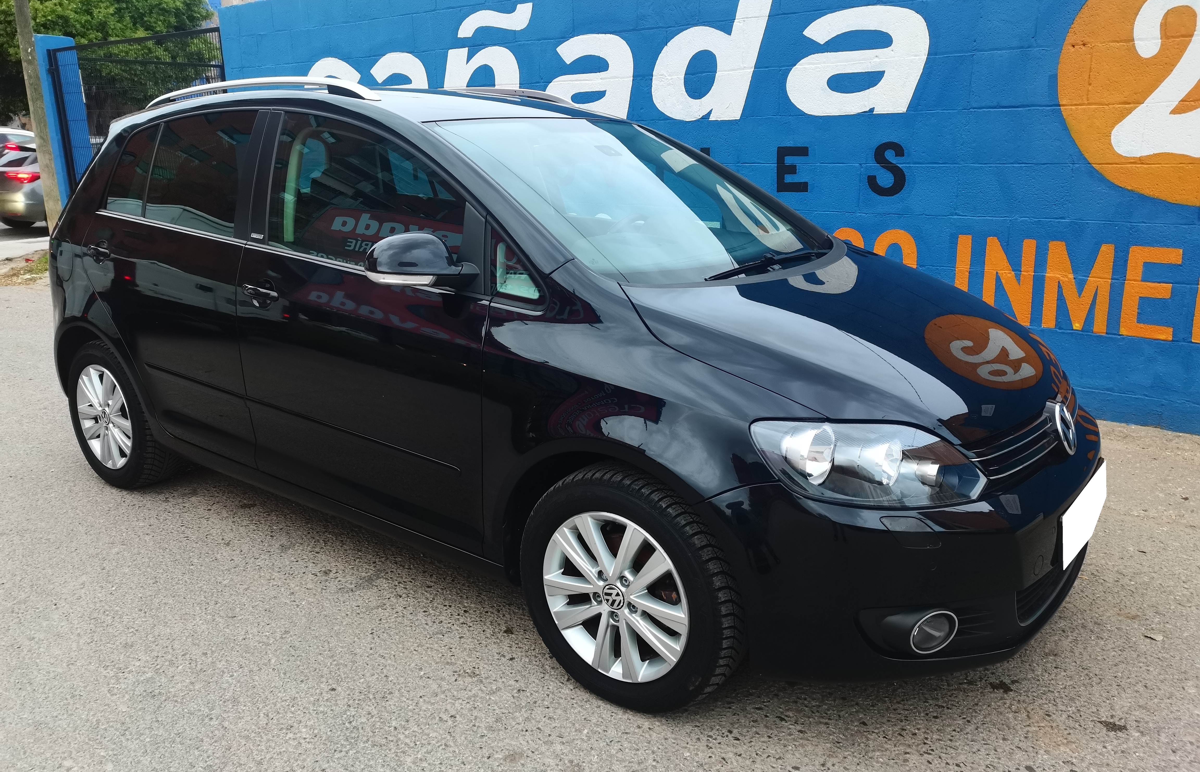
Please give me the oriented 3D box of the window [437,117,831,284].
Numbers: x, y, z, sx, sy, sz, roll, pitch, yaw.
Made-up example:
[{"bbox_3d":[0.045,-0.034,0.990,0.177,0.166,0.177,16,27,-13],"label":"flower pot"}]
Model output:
[{"bbox_3d":[0.147,-0.632,2.958,1.040,0.120,1.440,39,31,24],"label":"window"}]

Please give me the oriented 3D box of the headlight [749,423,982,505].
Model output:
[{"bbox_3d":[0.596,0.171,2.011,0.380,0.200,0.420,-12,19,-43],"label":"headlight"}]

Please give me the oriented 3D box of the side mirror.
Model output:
[{"bbox_3d":[-0.460,-0.328,2.314,0.170,0.150,0.220,11,17,35],"label":"side mirror"}]

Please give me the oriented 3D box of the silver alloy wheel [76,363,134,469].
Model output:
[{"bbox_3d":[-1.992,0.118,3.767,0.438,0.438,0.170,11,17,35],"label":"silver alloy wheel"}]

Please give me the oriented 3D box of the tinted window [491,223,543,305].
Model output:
[{"bbox_3d":[-0.210,-0.315,2.294,0.240,0.200,0.035,11,-5,35],"label":"tinted window"}]

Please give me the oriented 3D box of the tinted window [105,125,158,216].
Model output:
[{"bbox_3d":[-1.780,-0.835,3.475,0.310,0.370,0.040,11,-5,35],"label":"tinted window"}]

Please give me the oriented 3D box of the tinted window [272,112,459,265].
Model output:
[{"bbox_3d":[-0.694,-0.571,2.663,1.010,0.510,0.050,11,-5,35],"label":"tinted window"}]

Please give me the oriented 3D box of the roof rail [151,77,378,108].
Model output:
[{"bbox_3d":[-1.259,-1.034,3.223,1.420,0.100,0.060,11,17,35],"label":"roof rail"}]

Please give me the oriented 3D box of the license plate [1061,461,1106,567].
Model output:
[{"bbox_3d":[1.259,0.315,2.341,0.020,0.115,0.520,3,13,36],"label":"license plate"}]

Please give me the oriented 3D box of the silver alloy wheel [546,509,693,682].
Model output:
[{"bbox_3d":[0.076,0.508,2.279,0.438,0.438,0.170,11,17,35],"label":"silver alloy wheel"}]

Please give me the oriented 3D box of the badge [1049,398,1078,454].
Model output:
[{"bbox_3d":[1.200,0.110,2.338,0.030,0.137,0.137,-14,2,38],"label":"badge"}]

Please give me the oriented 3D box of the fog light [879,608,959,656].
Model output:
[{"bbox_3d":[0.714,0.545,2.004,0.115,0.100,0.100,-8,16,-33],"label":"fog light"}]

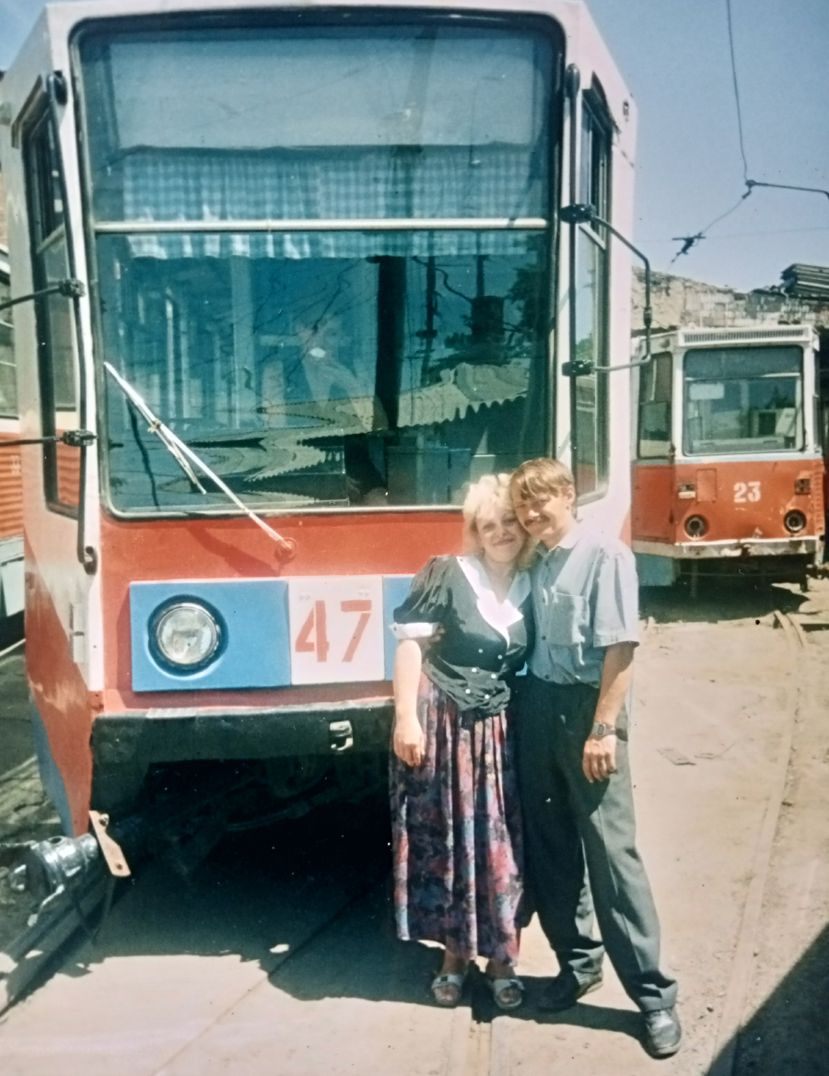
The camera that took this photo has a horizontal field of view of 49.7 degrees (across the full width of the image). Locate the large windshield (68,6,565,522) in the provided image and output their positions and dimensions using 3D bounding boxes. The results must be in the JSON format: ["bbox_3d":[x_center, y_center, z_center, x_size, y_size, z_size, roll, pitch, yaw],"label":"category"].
[{"bbox_3d":[-0.285,-0.856,2.880,1.500,1.560,0.070,-1,7,-3],"label":"large windshield"}]

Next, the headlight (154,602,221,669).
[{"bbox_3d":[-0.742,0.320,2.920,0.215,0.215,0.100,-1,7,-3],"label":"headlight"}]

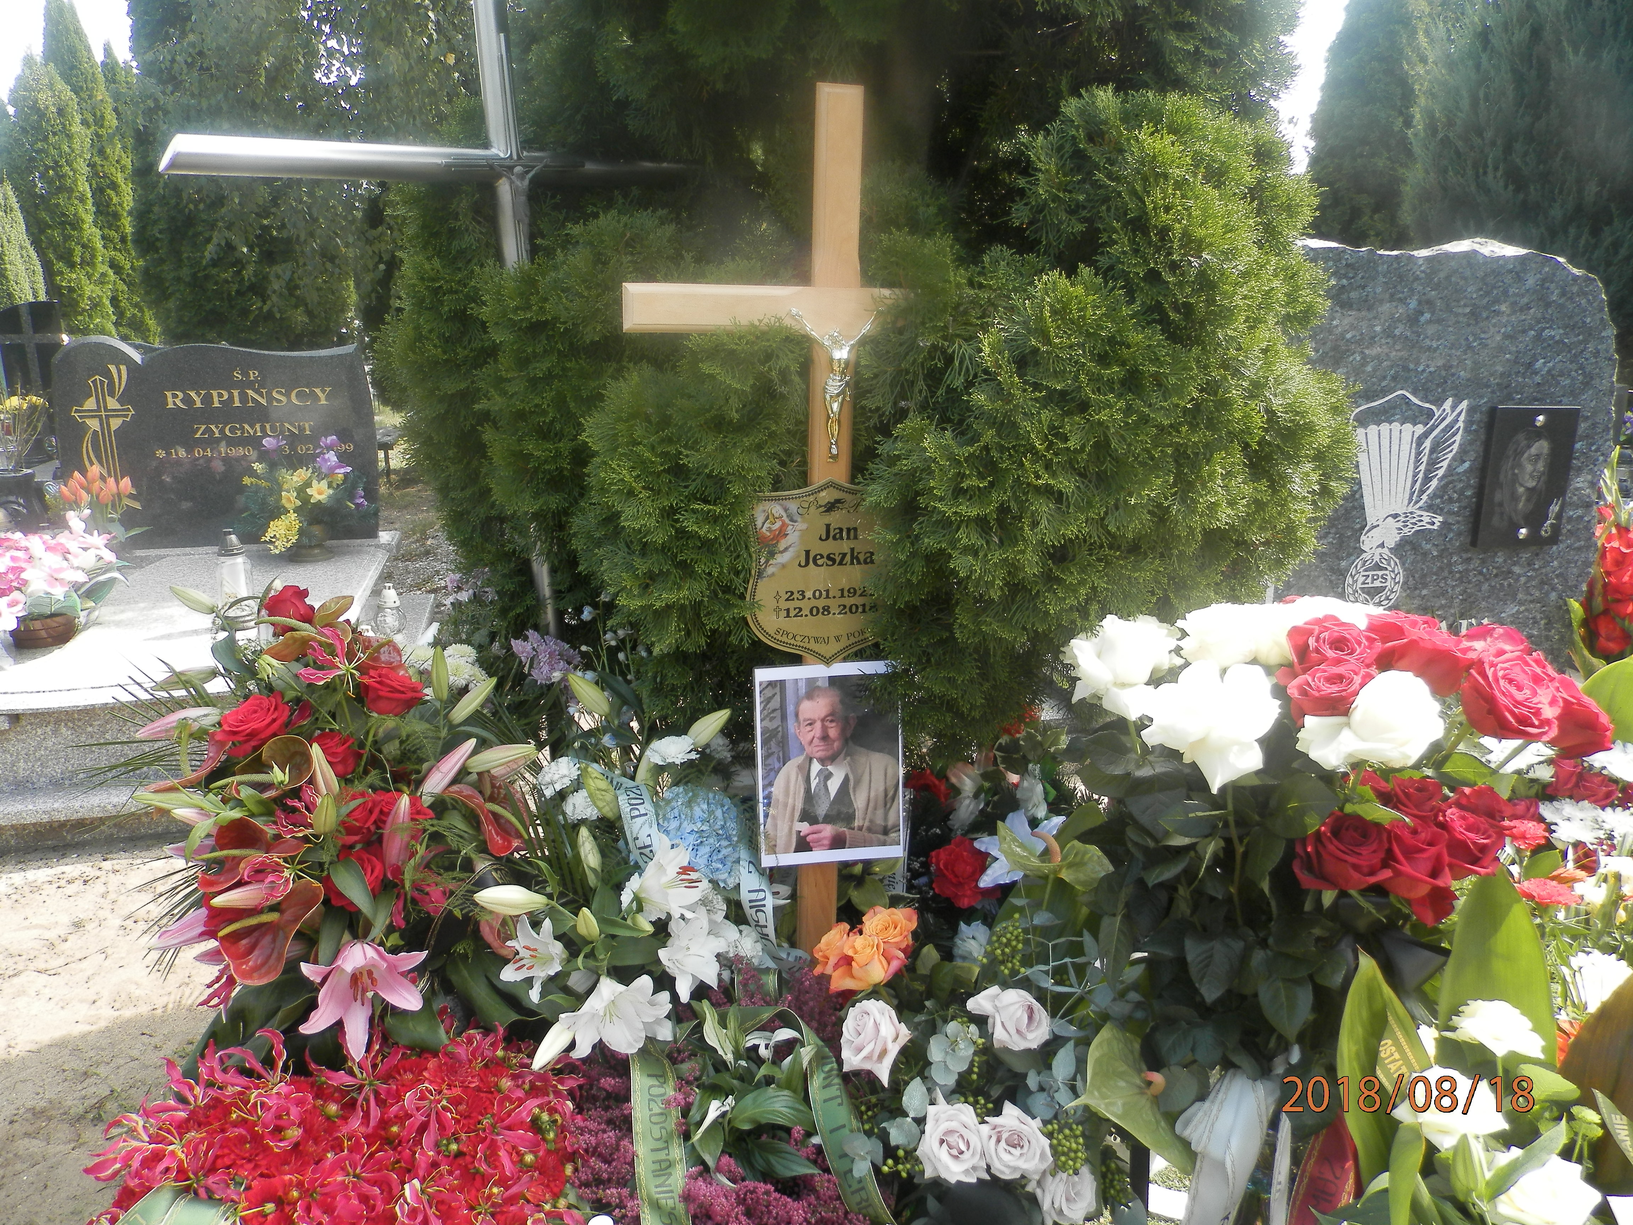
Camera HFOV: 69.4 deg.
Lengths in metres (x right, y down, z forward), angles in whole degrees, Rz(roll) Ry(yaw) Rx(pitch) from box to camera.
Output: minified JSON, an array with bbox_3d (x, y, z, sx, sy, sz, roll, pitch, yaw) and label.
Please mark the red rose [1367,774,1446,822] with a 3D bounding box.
[{"bbox_3d":[0.625,0.197,1.250,0.078,0.057,0.075,1,30,0],"label":"red rose"}]

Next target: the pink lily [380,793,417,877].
[{"bbox_3d":[-0.486,0.259,1.370,0.036,0.100,0.036,7,15,-8],"label":"pink lily"}]

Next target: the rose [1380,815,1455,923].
[{"bbox_3d":[0.521,0.225,1.030,0.080,0.080,0.085,0,-28,0],"label":"rose"}]

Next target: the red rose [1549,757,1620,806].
[{"bbox_3d":[0.945,0.208,1.450,0.080,0.058,0.075,1,30,0],"label":"red rose"}]

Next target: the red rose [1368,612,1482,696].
[{"bbox_3d":[0.562,0.040,1.090,0.095,0.075,0.090,0,47,0],"label":"red rose"}]

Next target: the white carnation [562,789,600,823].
[{"bbox_3d":[-0.318,0.262,1.600,0.060,0.045,0.060,-4,36,-12],"label":"white carnation"}]

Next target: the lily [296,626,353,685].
[{"bbox_3d":[-0.596,0.052,1.430,0.072,0.070,0.050,-7,3,-24],"label":"lily"}]

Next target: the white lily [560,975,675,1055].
[{"bbox_3d":[-0.247,0.496,1.450,0.135,0.100,0.100,-1,12,-24],"label":"white lily"}]

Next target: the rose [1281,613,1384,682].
[{"bbox_3d":[0.528,0.039,1.210,0.098,0.075,0.090,-2,0,-6],"label":"rose"}]

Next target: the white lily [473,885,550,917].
[{"bbox_3d":[-0.355,0.335,1.370,0.090,0.032,0.032,3,18,-12],"label":"white lily"}]

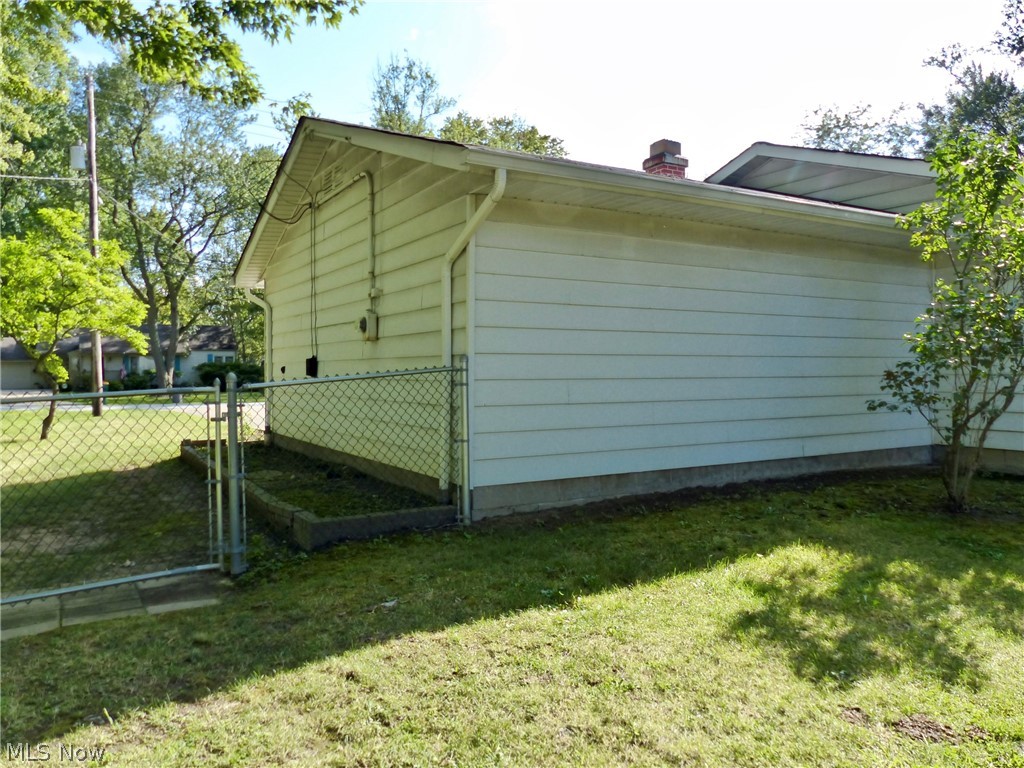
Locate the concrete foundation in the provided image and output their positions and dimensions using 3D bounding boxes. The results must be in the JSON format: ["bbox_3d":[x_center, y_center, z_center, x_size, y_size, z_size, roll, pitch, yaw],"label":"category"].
[{"bbox_3d":[2.291,0.884,7.299,6.100,0.270,0.200,-1,1,-30],"label":"concrete foundation"}]

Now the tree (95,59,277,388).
[{"bbox_3d":[-19.251,-9.114,42.919,10.800,19.800,10.500,-1,1,-24],"label":"tree"}]

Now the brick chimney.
[{"bbox_3d":[2.363,-3.382,11.466,0.480,0.670,0.470,-1,1,-30],"label":"brick chimney"}]

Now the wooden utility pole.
[{"bbox_3d":[-13.126,-4.382,23.256,0.310,10.750,0.310,-1,1,-30],"label":"wooden utility pole"}]

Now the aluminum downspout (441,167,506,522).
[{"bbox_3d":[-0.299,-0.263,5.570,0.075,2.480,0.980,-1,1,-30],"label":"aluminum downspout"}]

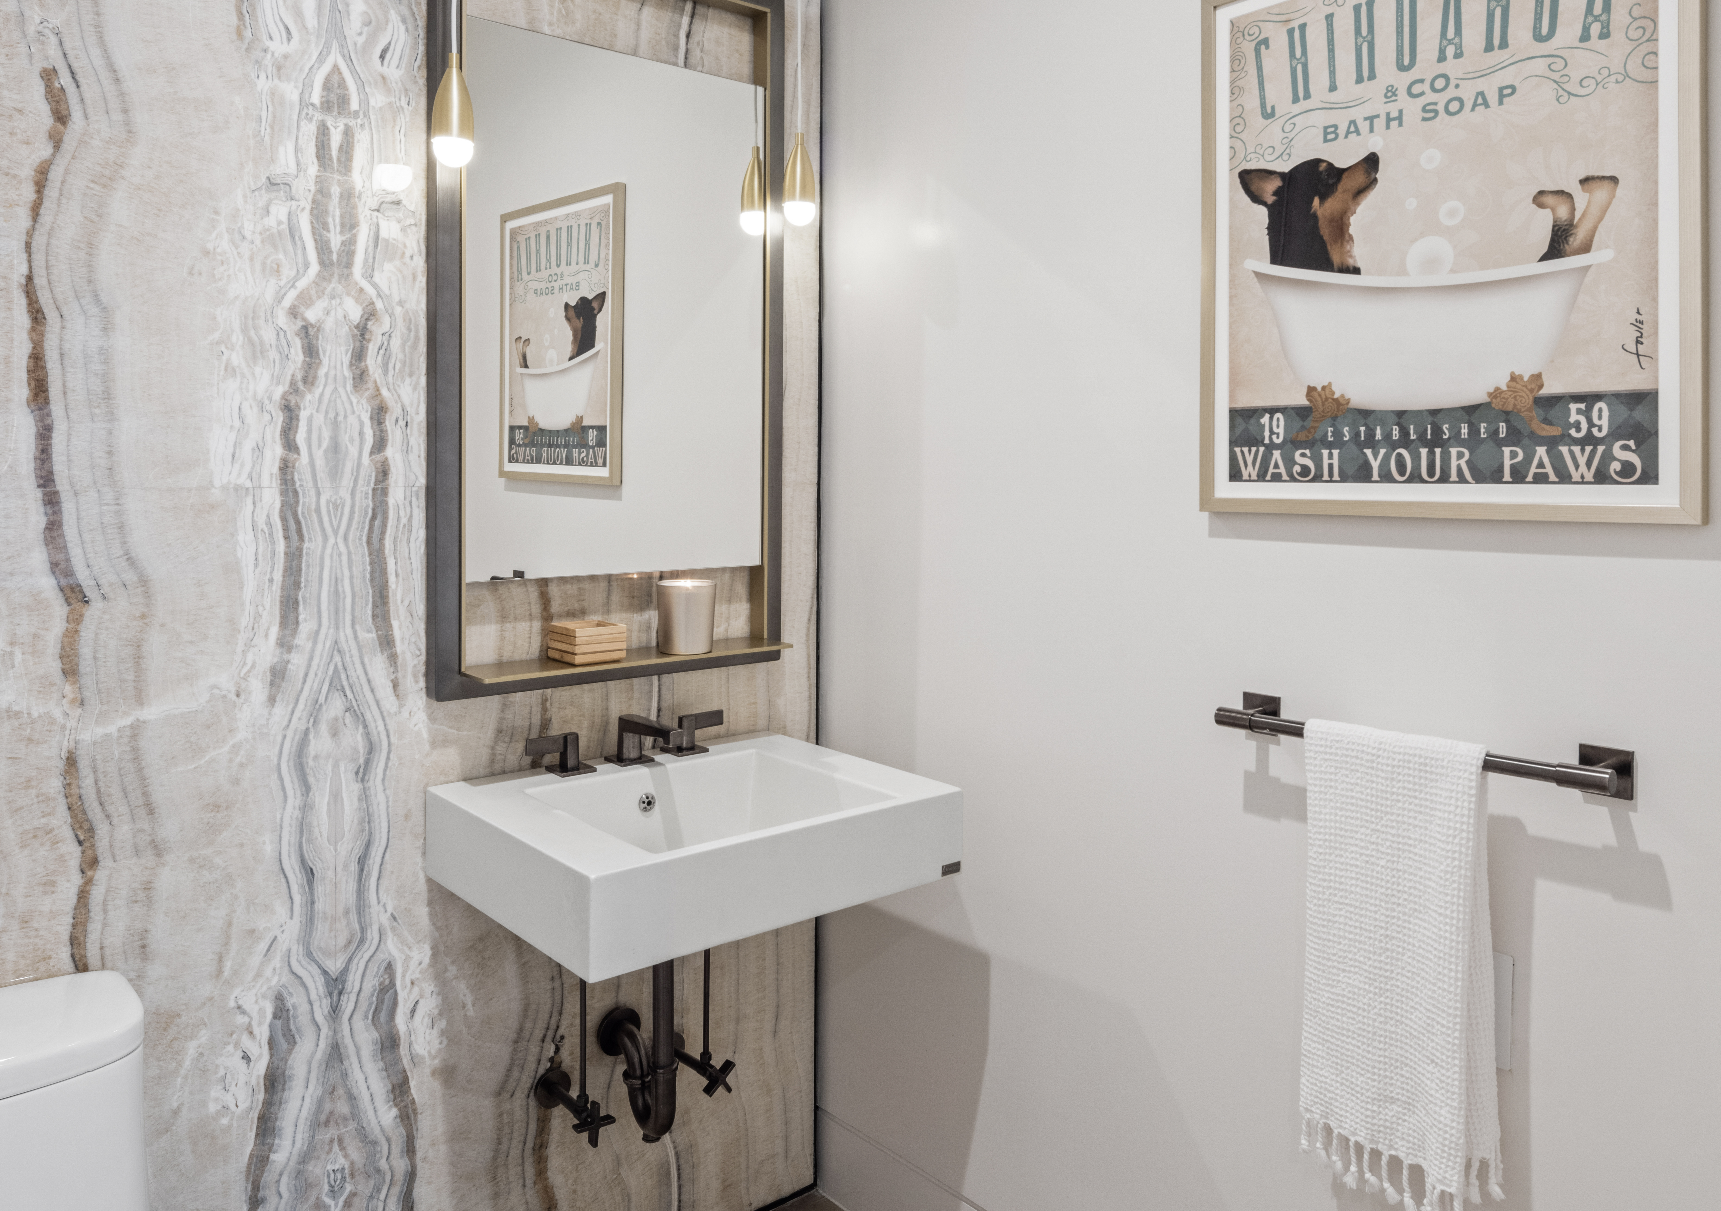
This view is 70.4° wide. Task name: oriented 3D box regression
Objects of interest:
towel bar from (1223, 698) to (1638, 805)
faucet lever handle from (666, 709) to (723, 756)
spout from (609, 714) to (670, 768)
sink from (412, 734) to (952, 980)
[{"bbox_3d":[0.606,0.156,1.363,0.083,0.050,0.435,-4,6,-42],"label":"towel bar"},{"bbox_3d":[-0.266,0.206,1.997,0.098,0.056,0.050,-4,6,-39],"label":"faucet lever handle"},{"bbox_3d":[-0.334,0.211,1.888,0.050,0.072,0.147,-4,6,-39],"label":"spout"},{"bbox_3d":[-0.232,0.326,1.740,0.594,0.127,0.482,-4,6,-39],"label":"sink"}]

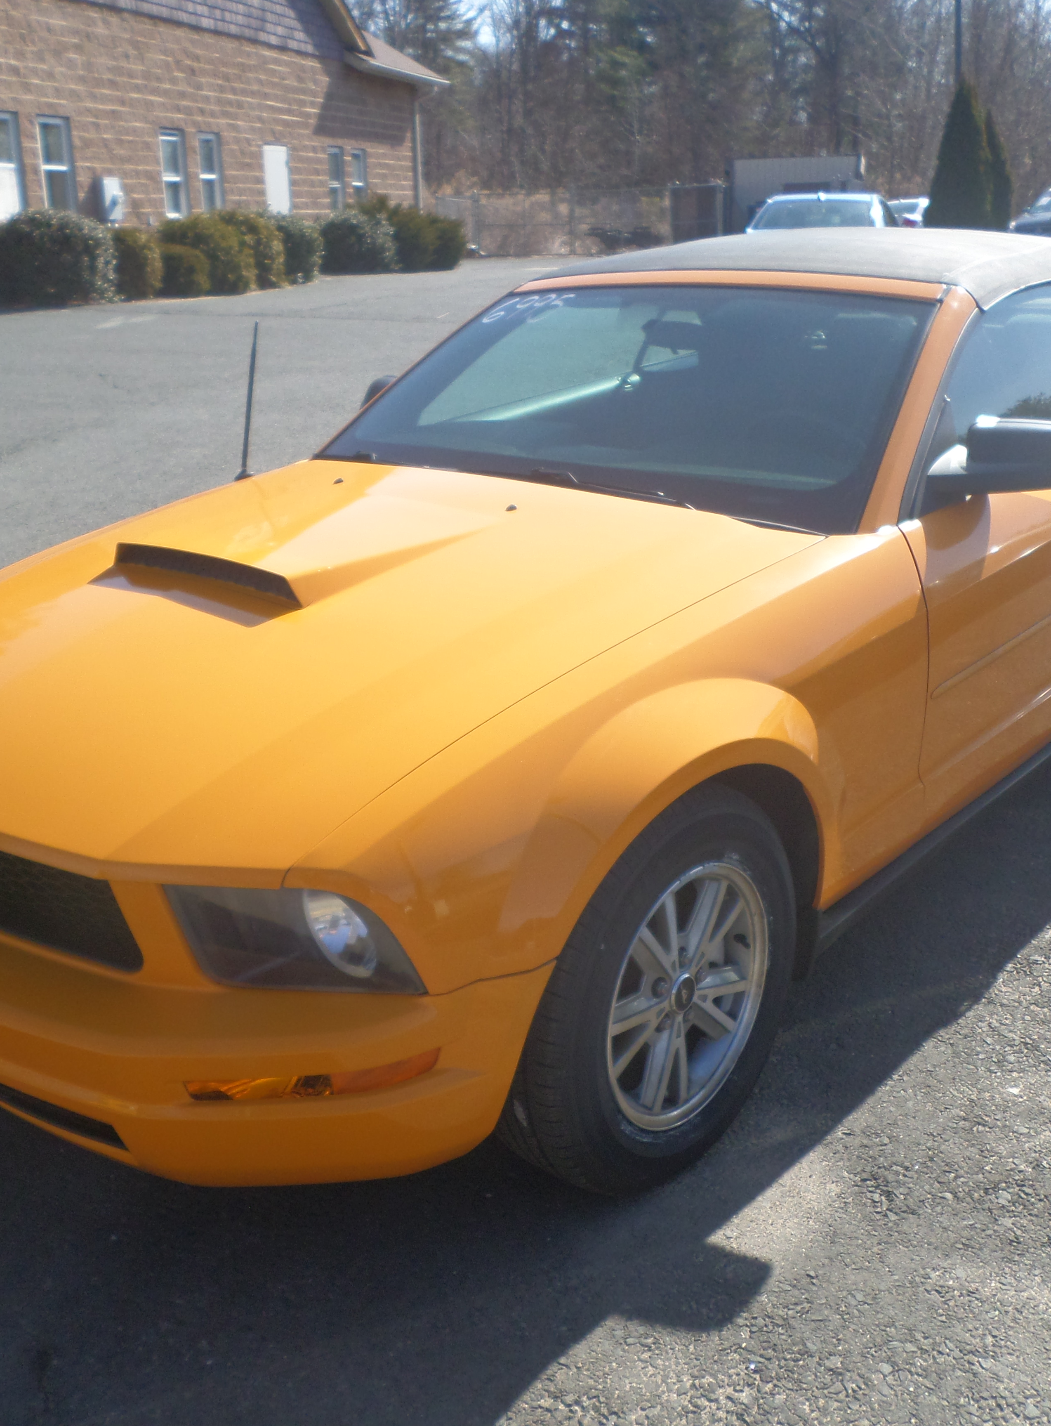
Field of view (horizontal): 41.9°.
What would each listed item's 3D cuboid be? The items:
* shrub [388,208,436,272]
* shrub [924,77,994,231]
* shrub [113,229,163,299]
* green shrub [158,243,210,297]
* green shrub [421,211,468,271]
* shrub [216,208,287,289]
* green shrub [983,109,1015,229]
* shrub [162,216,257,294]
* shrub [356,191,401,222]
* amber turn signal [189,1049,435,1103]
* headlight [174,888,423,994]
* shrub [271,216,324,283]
[{"bbox_3d":[-2.251,-9.372,27.200,1.000,1.250,1.000,-2,20,0],"label":"shrub"},{"bbox_3d":[8.185,-10.266,26.000,1.300,3.350,1.300,-2,19,0],"label":"shrub"},{"bbox_3d":[-5.322,-6.087,18.600,0.900,0.940,0.900,-2,19,0],"label":"shrub"},{"bbox_3d":[-4.827,-6.244,19.400,0.780,0.780,0.780,-2,20,0],"label":"green shrub"},{"bbox_3d":[-1.834,-10.304,30.000,1.100,1.150,1.100,-2,19,0],"label":"green shrub"},{"bbox_3d":[-4.331,-7.336,21.700,1.150,1.220,1.150,-2,20,0],"label":"shrub"},{"bbox_3d":[8.533,-9.479,25.000,0.900,2.850,0.900,-2,20,0],"label":"green shrub"},{"bbox_3d":[-4.827,-6.953,20.800,1.400,1.160,1.350,-2,20,0],"label":"shrub"},{"bbox_3d":[-2.971,-9.689,27.600,1.150,1.450,1.150,-2,19,0],"label":"shrub"},{"bbox_3d":[-0.280,0.475,1.820,0.340,0.055,0.080,-5,20,-6],"label":"amber turn signal"},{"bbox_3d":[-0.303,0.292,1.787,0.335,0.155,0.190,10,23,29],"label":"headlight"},{"bbox_3d":[-3.936,-7.910,23.400,1.000,1.080,1.000,-2,19,0],"label":"shrub"}]

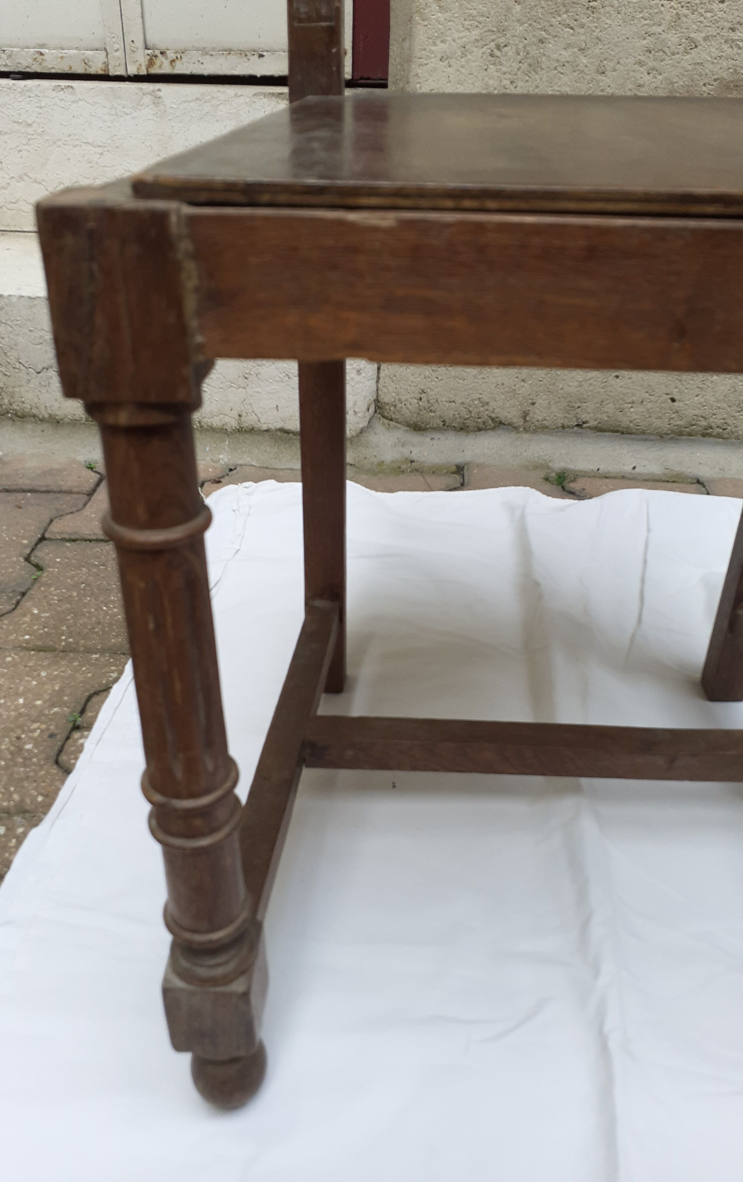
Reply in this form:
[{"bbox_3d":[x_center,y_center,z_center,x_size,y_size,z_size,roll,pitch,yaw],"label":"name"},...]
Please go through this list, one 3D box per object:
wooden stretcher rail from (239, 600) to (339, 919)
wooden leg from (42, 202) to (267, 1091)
[{"bbox_3d":[-0.057,0.108,0.618,0.024,0.022,0.328,4,33,5],"label":"wooden stretcher rail"},{"bbox_3d":[-0.073,0.079,0.383,0.040,0.454,0.040,2,33,1],"label":"wooden leg"}]

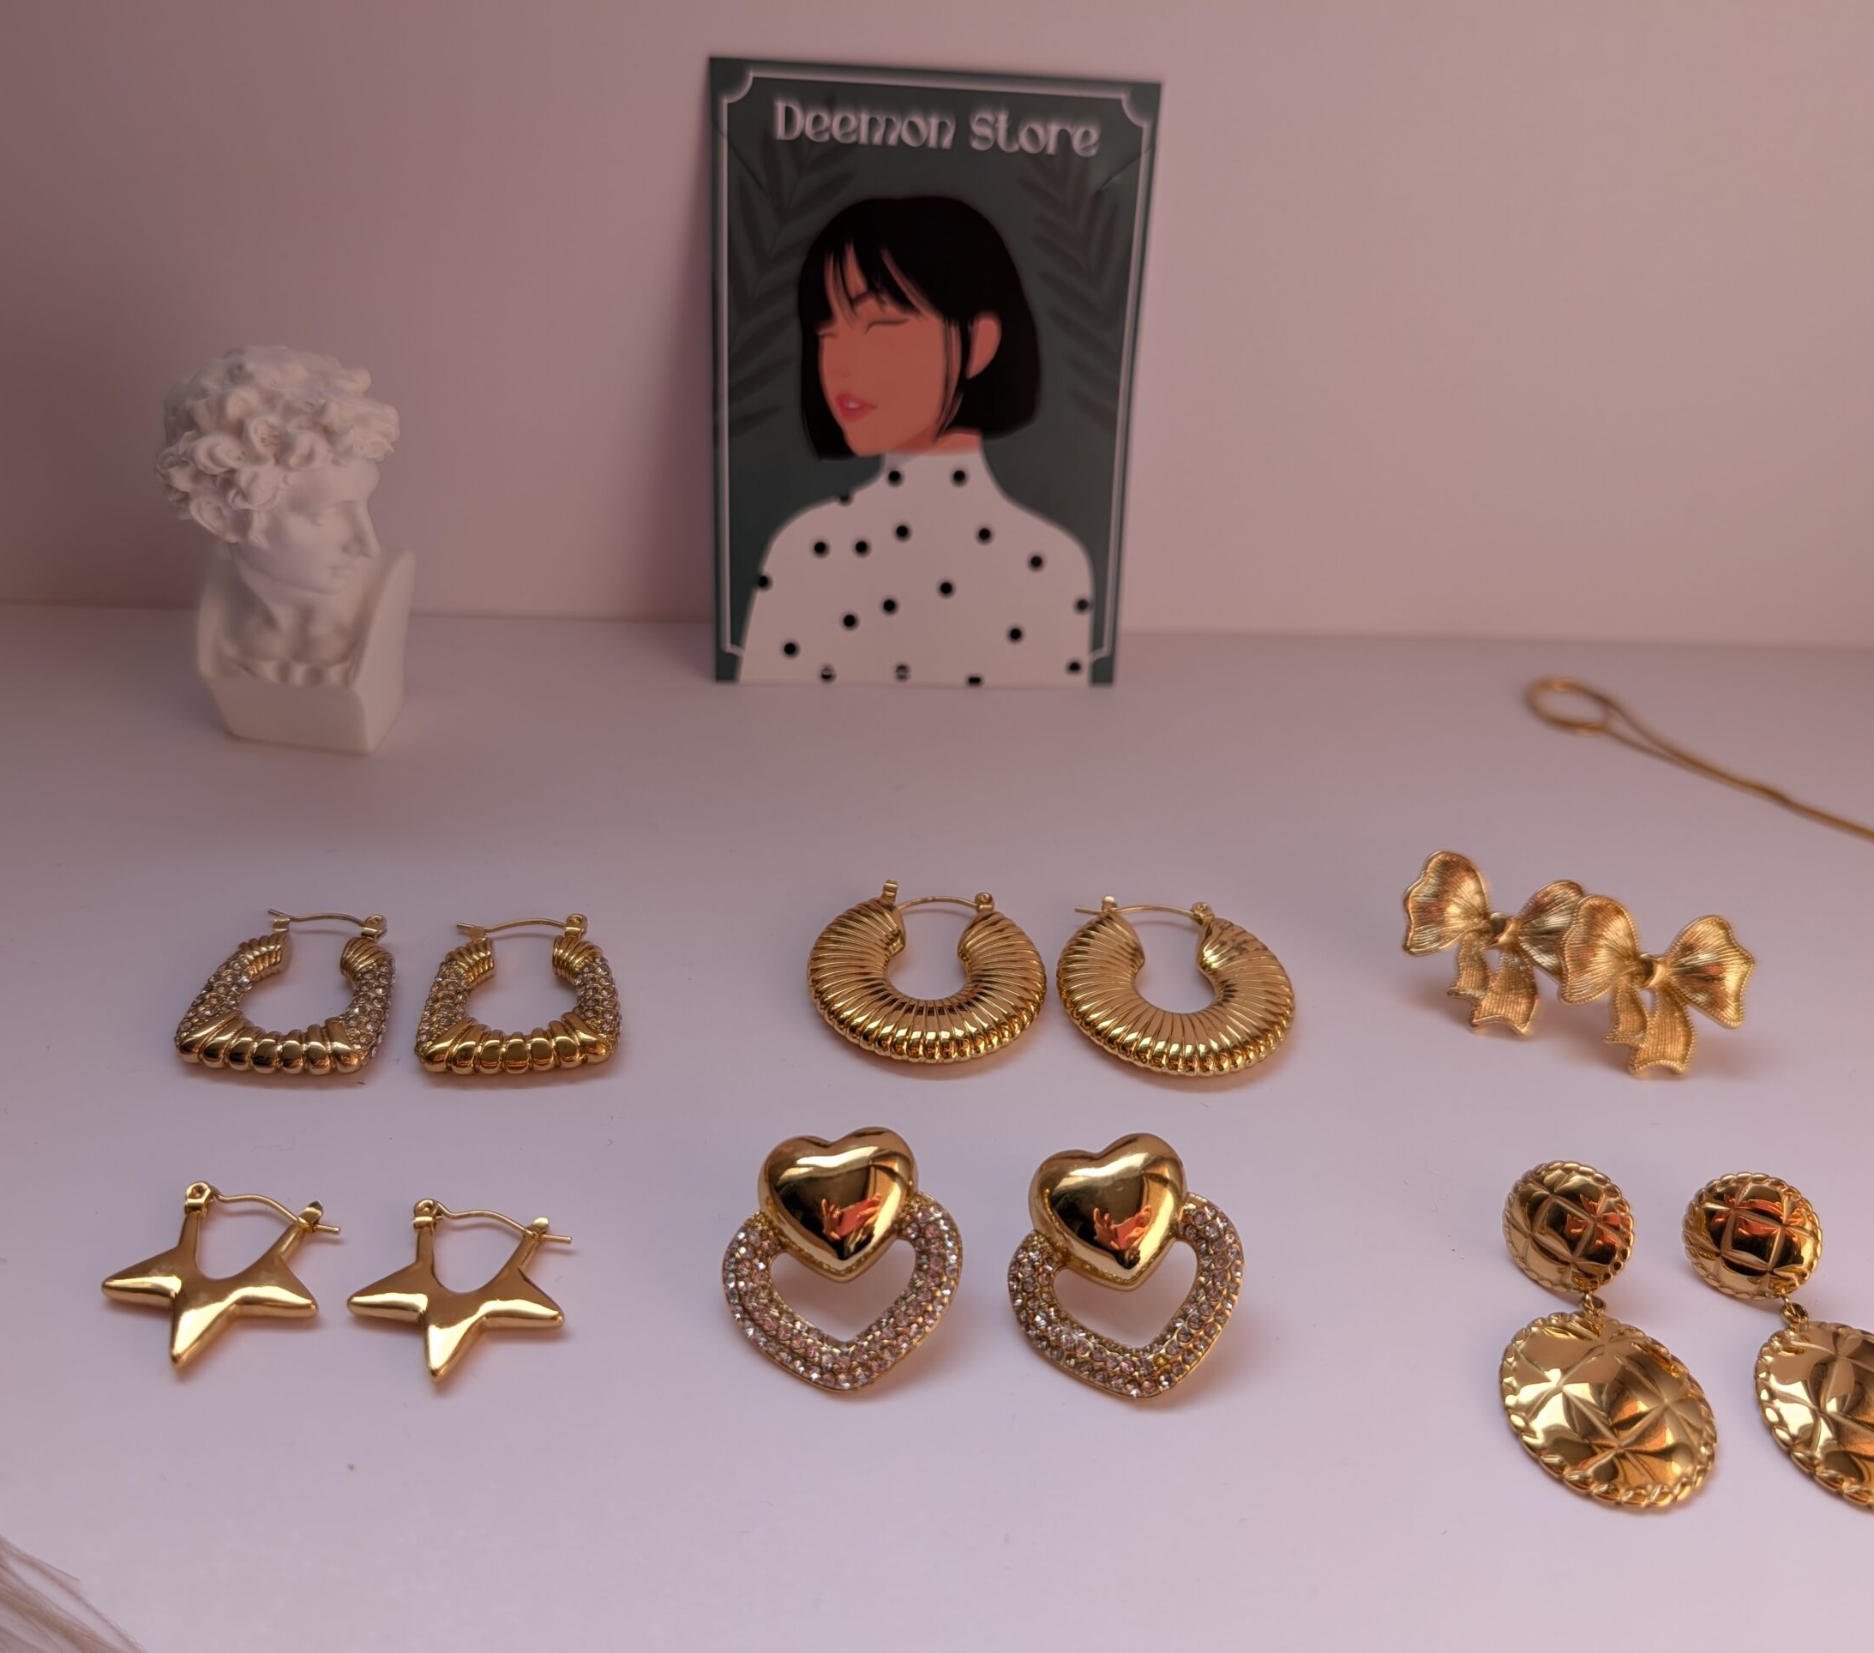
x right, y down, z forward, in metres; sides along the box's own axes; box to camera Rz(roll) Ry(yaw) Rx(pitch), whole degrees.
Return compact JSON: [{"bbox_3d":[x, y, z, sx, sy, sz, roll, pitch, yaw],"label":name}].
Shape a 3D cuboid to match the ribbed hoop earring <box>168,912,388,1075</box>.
[{"bbox_3d":[-0.077,0.020,0.185,0.023,0.006,0.027,2,36,-3],"label":"ribbed hoop earring"}]

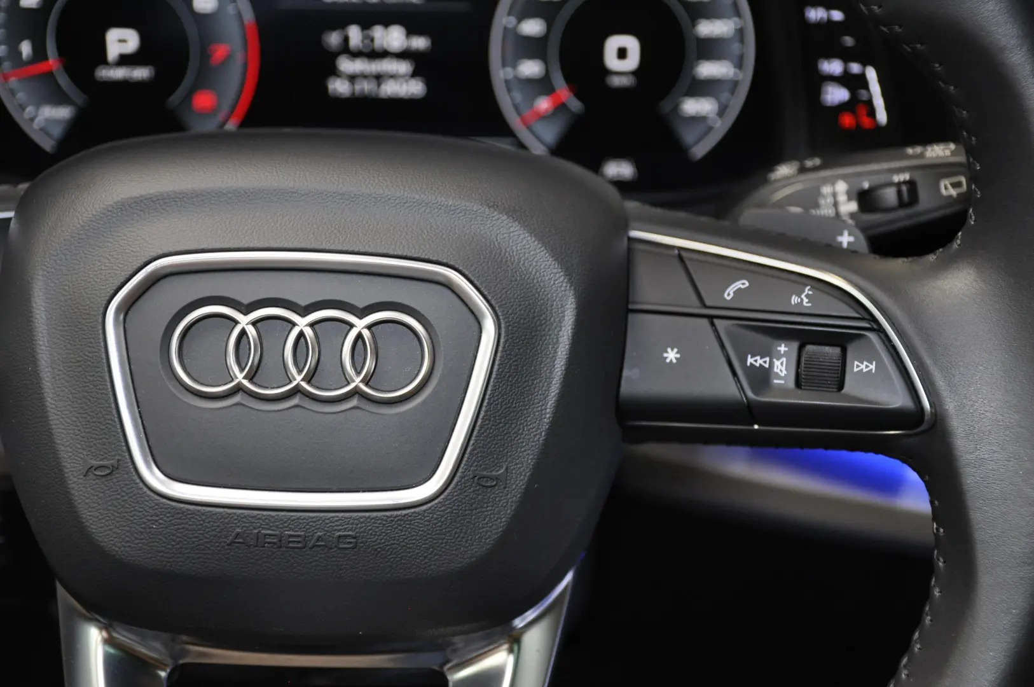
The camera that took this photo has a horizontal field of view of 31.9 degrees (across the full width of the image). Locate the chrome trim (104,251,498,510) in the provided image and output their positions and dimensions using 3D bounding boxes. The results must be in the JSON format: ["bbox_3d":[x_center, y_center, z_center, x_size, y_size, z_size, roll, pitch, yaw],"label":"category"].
[{"bbox_3d":[-0.051,0.009,0.430,0.093,0.061,0.010,2,1,1],"label":"chrome trim"}]

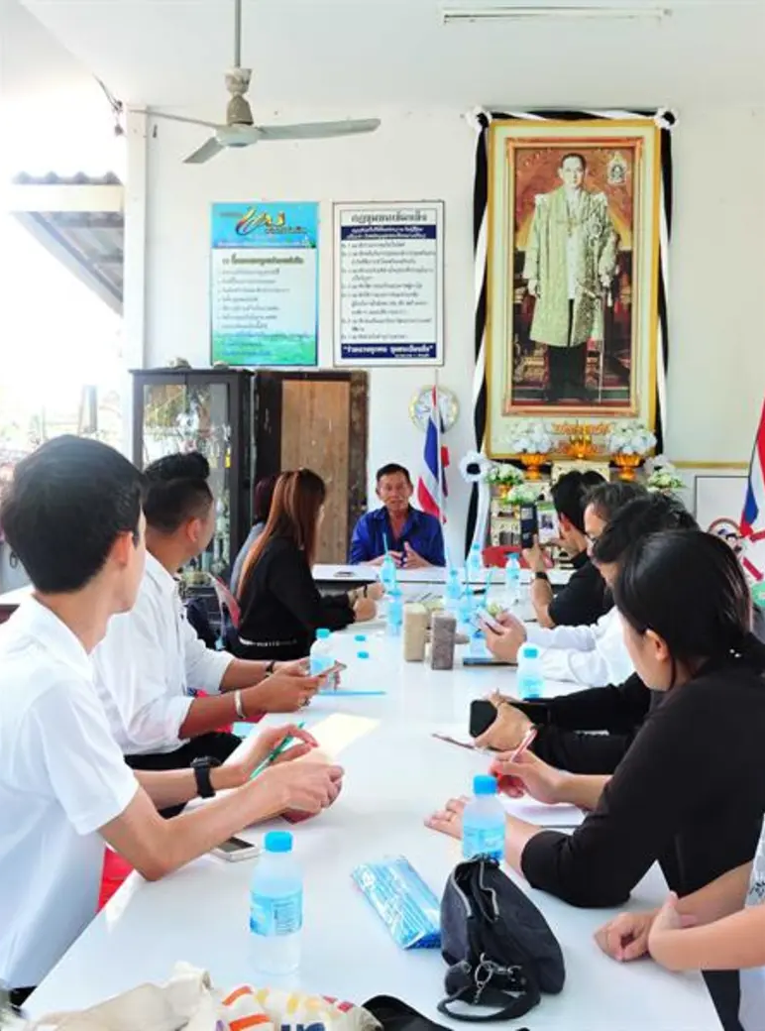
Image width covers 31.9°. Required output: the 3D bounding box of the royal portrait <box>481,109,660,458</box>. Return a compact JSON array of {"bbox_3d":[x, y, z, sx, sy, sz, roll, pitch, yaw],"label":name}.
[{"bbox_3d":[1.009,-1.198,7.122,0.901,1.774,0.060,1,3,5],"label":"royal portrait"}]

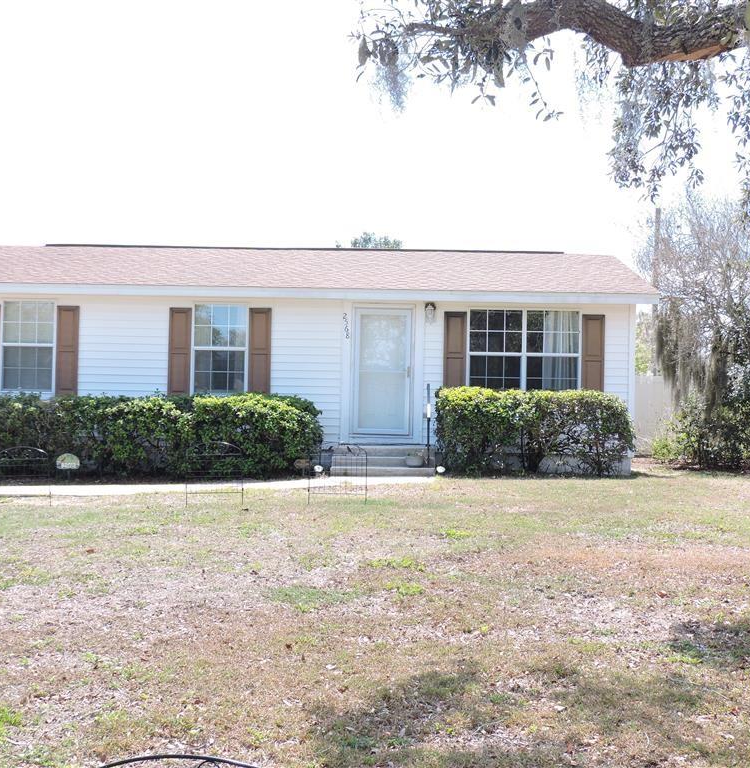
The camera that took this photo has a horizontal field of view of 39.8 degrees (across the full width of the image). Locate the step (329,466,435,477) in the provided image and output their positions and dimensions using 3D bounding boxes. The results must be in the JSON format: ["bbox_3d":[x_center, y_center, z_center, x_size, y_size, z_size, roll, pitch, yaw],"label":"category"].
[{"bbox_3d":[0.125,1.313,15.359,1.540,0.140,0.320,1,-1,3],"label":"step"}]

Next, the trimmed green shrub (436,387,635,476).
[{"bbox_3d":[2.411,0.718,15.650,2.900,1.270,0.950,1,-1,3],"label":"trimmed green shrub"}]

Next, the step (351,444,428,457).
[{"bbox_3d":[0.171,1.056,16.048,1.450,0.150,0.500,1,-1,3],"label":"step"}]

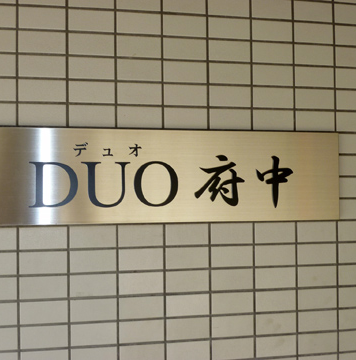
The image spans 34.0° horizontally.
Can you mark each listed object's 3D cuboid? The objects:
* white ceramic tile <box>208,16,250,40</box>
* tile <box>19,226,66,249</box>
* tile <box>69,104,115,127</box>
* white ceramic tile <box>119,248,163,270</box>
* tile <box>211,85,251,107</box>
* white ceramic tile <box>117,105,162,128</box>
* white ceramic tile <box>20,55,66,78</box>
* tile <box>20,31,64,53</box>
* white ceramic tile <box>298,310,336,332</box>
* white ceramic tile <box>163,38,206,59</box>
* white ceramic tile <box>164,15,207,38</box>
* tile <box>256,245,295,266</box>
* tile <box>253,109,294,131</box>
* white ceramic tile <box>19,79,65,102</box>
[{"bbox_3d":[0.112,-0.333,1.286,0.095,0.045,0.008,0,-2,-13],"label":"white ceramic tile"},{"bbox_3d":[-0.274,0.118,1.187,0.095,0.045,0.008,0,-1,-13],"label":"tile"},{"bbox_3d":[-0.179,-0.132,1.215,0.096,0.045,0.009,0,-2,-13],"label":"tile"},{"bbox_3d":[-0.079,0.168,1.228,0.095,0.045,0.008,0,-2,-13],"label":"white ceramic tile"},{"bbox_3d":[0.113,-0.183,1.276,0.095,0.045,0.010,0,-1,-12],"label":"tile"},{"bbox_3d":[-0.081,-0.133,1.237,0.095,0.045,0.008,0,-2,-13],"label":"white ceramic tile"},{"bbox_3d":[-0.277,-0.232,1.196,0.095,0.045,0.008,0,-2,-13],"label":"white ceramic tile"},{"bbox_3d":[-0.278,-0.282,1.197,0.095,0.045,0.008,0,-2,-13],"label":"tile"},{"bbox_3d":[0.313,0.316,1.314,0.095,0.045,0.008,0,-2,-13],"label":"white ceramic tile"},{"bbox_3d":[0.015,-0.282,1.262,0.095,0.045,0.008,0,-1,-13],"label":"white ceramic tile"},{"bbox_3d":[0.015,-0.333,1.263,0.095,0.045,0.008,0,-1,-13],"label":"white ceramic tile"},{"bbox_3d":[0.214,0.167,1.294,0.096,0.045,0.009,0,-2,-13],"label":"tile"},{"bbox_3d":[0.212,-0.133,1.304,0.095,0.045,0.008,0,-2,-13],"label":"tile"},{"bbox_3d":[-0.277,-0.182,1.194,0.095,0.045,0.008,0,-2,-13],"label":"white ceramic tile"}]

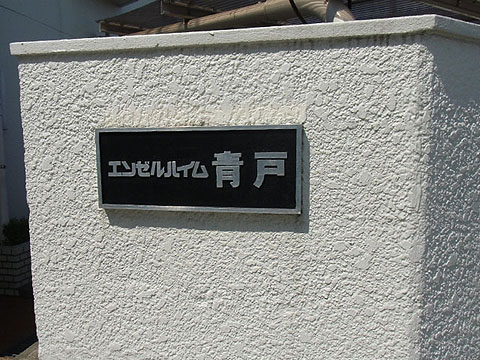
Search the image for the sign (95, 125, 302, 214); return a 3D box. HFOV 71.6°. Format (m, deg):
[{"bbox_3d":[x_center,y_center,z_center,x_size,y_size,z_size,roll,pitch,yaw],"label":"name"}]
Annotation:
[{"bbox_3d":[-0.123,-0.030,0.926,0.580,0.229,0.030,1,5,10],"label":"sign"}]

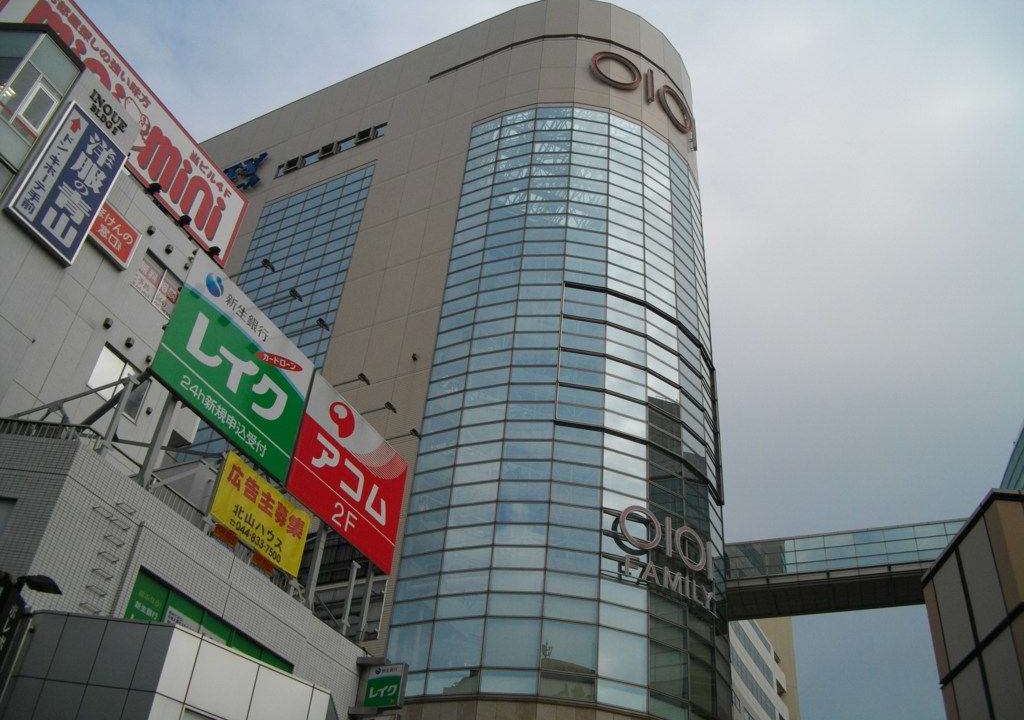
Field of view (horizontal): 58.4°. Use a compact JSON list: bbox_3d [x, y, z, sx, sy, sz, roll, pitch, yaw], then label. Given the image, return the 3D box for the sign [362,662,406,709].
[{"bbox_3d":[-2.655,6.956,19.454,0.860,0.930,0.240,-12,-41,22],"label":"sign"}]

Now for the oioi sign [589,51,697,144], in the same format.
[{"bbox_3d":[8.182,-15.842,54.941,8.342,3.104,1.358,26,-42,-24],"label":"oioi sign"}]

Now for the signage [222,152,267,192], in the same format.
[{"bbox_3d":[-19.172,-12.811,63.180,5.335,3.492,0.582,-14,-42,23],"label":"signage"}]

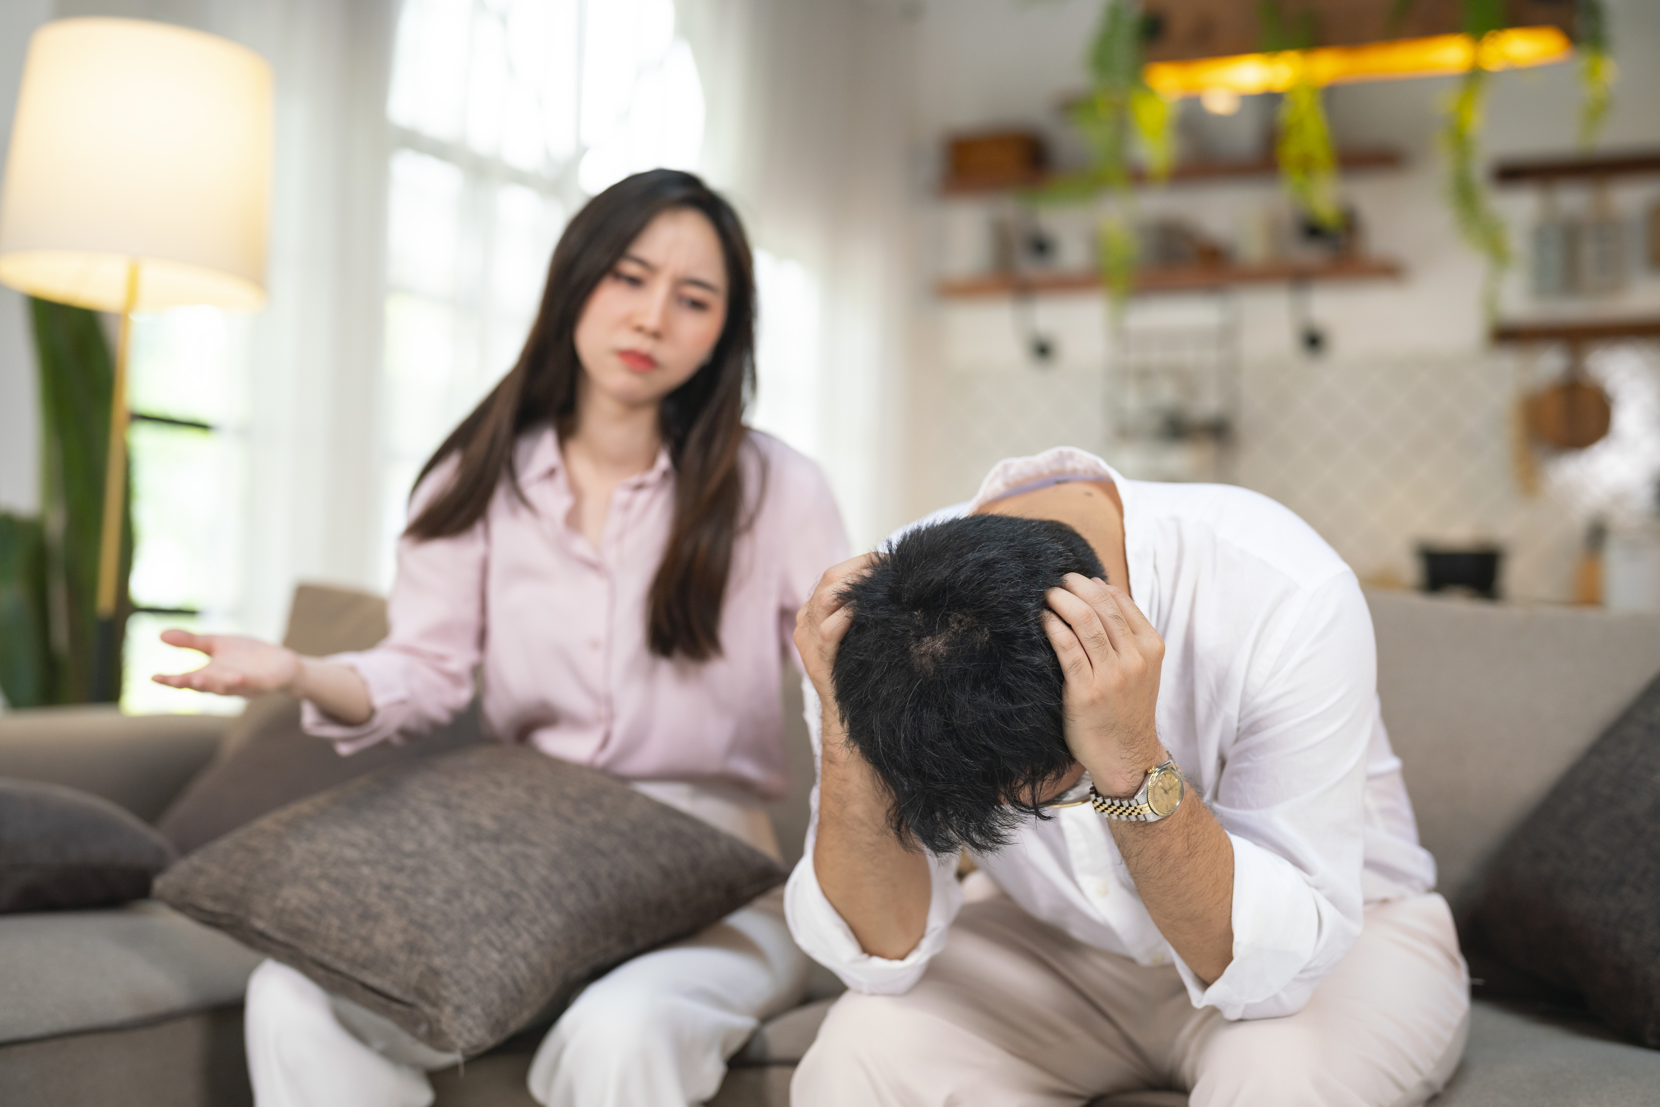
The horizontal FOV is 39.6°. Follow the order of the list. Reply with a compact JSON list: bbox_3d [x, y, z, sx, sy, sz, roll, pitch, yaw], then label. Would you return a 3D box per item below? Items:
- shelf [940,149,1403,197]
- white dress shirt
[{"bbox_3d":[0.883,-0.995,6.050,1.200,0.035,0.200,0,-3,22],"label":"shelf"},{"bbox_3d":[0.255,0.136,1.910,0.470,0.430,0.530,0,-3,22],"label":"white dress shirt"}]

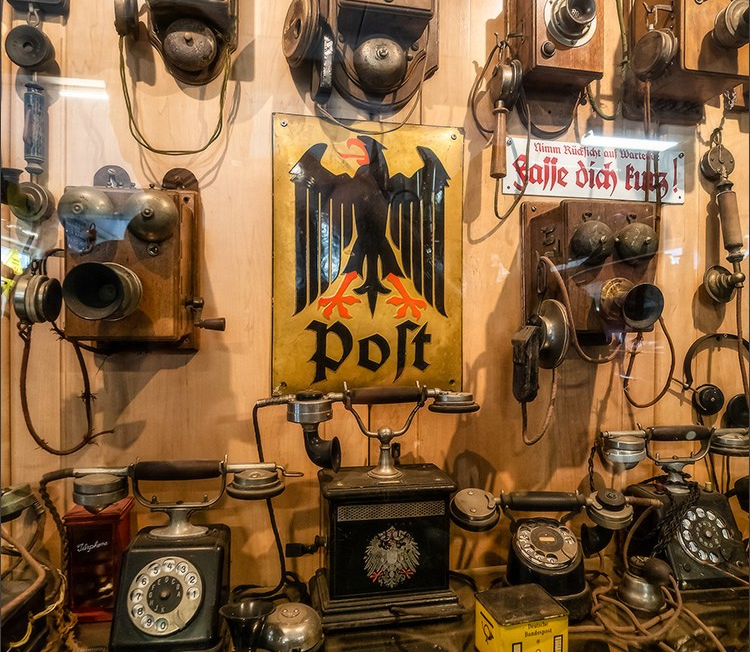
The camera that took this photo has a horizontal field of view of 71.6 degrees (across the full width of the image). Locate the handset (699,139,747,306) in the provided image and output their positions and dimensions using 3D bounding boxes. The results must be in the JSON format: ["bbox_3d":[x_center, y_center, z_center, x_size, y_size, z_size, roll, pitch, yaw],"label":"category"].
[{"bbox_3d":[0.568,-0.169,0.849,0.063,0.266,0.070,-8,1,-11],"label":"handset"}]

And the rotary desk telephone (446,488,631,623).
[{"bbox_3d":[0.222,0.282,0.688,0.243,0.146,0.140,0,0,5],"label":"rotary desk telephone"}]

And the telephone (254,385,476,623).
[{"bbox_3d":[0.011,0.213,0.668,0.260,0.283,0.125,0,0,-11],"label":"telephone"}]

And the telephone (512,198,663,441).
[{"bbox_3d":[0.292,-0.020,0.717,0.215,0.325,0.140,0,0,-11],"label":"telephone"}]

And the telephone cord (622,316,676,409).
[{"bbox_3d":[0.374,0.050,0.712,0.055,0.125,0.050,0,0,-11],"label":"telephone cord"}]

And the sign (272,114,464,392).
[{"bbox_3d":[-0.005,-0.103,0.775,0.289,0.408,0.010,0,0,-11],"label":"sign"}]

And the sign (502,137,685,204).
[{"bbox_3d":[0.339,-0.234,0.791,0.304,0.084,0.010,0,0,-11],"label":"sign"}]

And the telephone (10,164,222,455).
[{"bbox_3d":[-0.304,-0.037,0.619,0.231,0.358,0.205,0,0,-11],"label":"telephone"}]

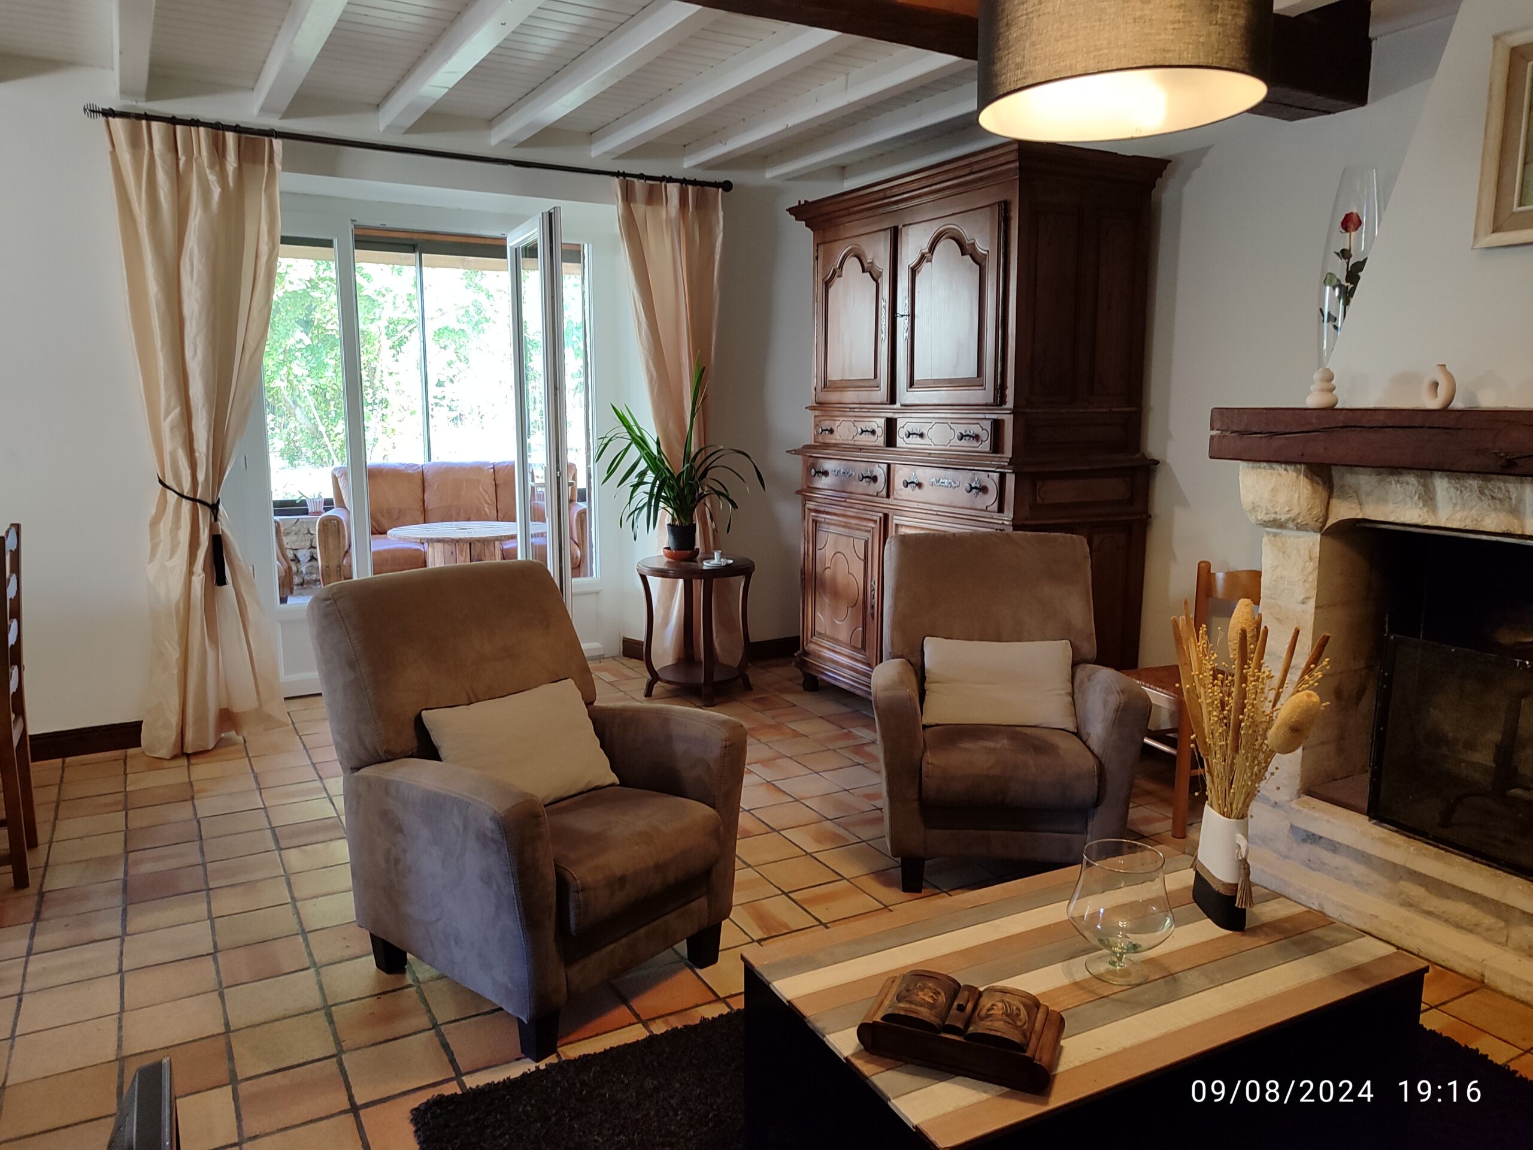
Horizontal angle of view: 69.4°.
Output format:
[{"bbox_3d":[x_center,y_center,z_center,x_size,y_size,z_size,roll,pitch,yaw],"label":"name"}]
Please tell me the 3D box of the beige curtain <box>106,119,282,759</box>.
[{"bbox_3d":[-2.145,-0.489,4.288,0.630,2.360,0.190,-5,10,-29],"label":"beige curtain"}]

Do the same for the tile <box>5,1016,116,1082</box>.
[{"bbox_3d":[-1.565,1.066,2.479,0.200,0.015,0.200,-5,11,-29],"label":"tile"}]

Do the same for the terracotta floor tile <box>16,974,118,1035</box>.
[{"bbox_3d":[-1.614,1.004,2.570,0.198,0.015,0.198,-5,10,-29],"label":"terracotta floor tile"}]

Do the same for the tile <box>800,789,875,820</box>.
[{"bbox_3d":[0.255,0.813,3.881,0.200,0.018,0.200,-5,11,-29],"label":"tile"}]

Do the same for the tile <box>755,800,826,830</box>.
[{"bbox_3d":[0.079,0.848,3.864,0.200,0.015,0.200,-5,11,-29],"label":"tile"}]

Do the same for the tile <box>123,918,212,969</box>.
[{"bbox_3d":[-1.520,0.949,2.823,0.196,0.014,0.196,-5,10,-29],"label":"tile"}]

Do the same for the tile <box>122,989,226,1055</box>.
[{"bbox_3d":[-1.349,1.029,2.527,0.200,0.018,0.200,-5,11,-29],"label":"tile"}]

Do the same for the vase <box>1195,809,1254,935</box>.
[{"bbox_3d":[0.881,0.550,2.136,0.082,0.205,0.190,0,9,0],"label":"vase"}]

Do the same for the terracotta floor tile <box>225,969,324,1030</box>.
[{"bbox_3d":[-1.155,1.002,2.603,0.198,0.015,0.198,-5,10,-29],"label":"terracotta floor tile"}]

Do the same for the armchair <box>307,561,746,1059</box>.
[{"bbox_3d":[-0.625,0.510,2.844,0.869,0.975,0.748,8,12,40],"label":"armchair"}]

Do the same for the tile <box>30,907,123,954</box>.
[{"bbox_3d":[-1.873,0.975,3.019,0.200,0.015,0.200,-5,11,-29],"label":"tile"}]

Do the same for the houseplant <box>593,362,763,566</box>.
[{"bbox_3d":[-0.407,-0.534,5.258,0.790,0.930,0.650,0,9,0],"label":"houseplant"}]

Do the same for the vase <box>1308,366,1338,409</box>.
[{"bbox_3d":[1.518,-0.509,3.019,0.085,0.113,0.085,-5,10,-29],"label":"vase"}]

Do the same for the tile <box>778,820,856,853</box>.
[{"bbox_3d":[0.175,0.854,3.587,0.198,0.015,0.198,-5,10,-29],"label":"tile"}]

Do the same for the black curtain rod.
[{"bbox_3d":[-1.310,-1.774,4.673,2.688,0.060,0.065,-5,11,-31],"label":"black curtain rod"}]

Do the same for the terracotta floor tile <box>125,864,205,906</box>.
[{"bbox_3d":[-1.752,0.911,3.234,0.200,0.018,0.200,-5,11,-29],"label":"terracotta floor tile"}]

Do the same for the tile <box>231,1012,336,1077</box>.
[{"bbox_3d":[-1.056,1.031,2.424,0.198,0.015,0.198,-5,10,-29],"label":"tile"}]

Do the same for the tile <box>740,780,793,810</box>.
[{"bbox_3d":[-0.029,0.795,3.943,0.198,0.015,0.198,-5,10,-29],"label":"tile"}]

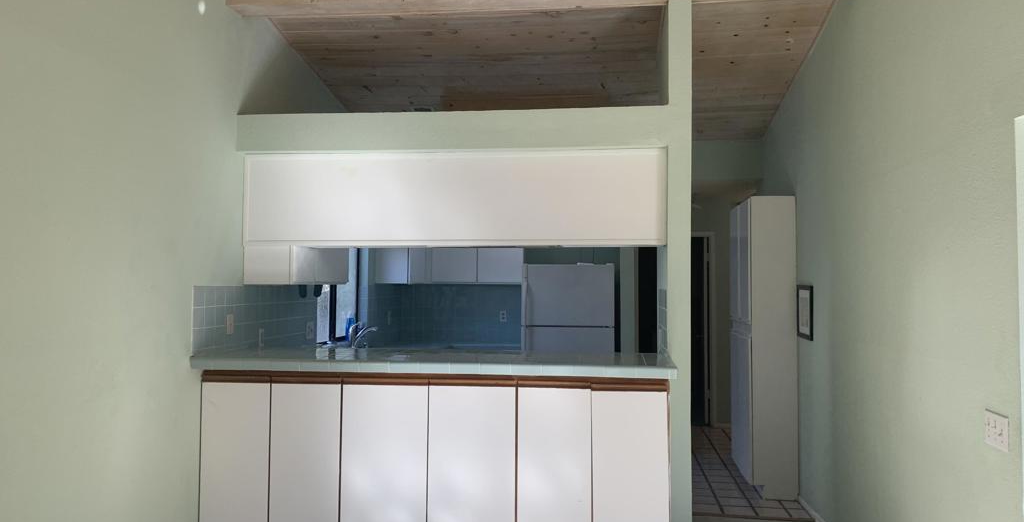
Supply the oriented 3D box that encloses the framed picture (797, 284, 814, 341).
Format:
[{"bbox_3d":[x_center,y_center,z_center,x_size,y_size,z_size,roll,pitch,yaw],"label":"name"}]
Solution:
[{"bbox_3d":[1.930,0.339,5.054,0.022,0.352,0.320,0,-2,7],"label":"framed picture"}]

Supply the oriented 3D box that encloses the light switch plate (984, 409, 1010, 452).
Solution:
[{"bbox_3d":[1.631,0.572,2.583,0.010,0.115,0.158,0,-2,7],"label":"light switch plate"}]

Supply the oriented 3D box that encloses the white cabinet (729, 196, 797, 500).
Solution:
[{"bbox_3d":[1.909,0.619,5.890,0.296,2.126,0.930,0,-2,7],"label":"white cabinet"}]

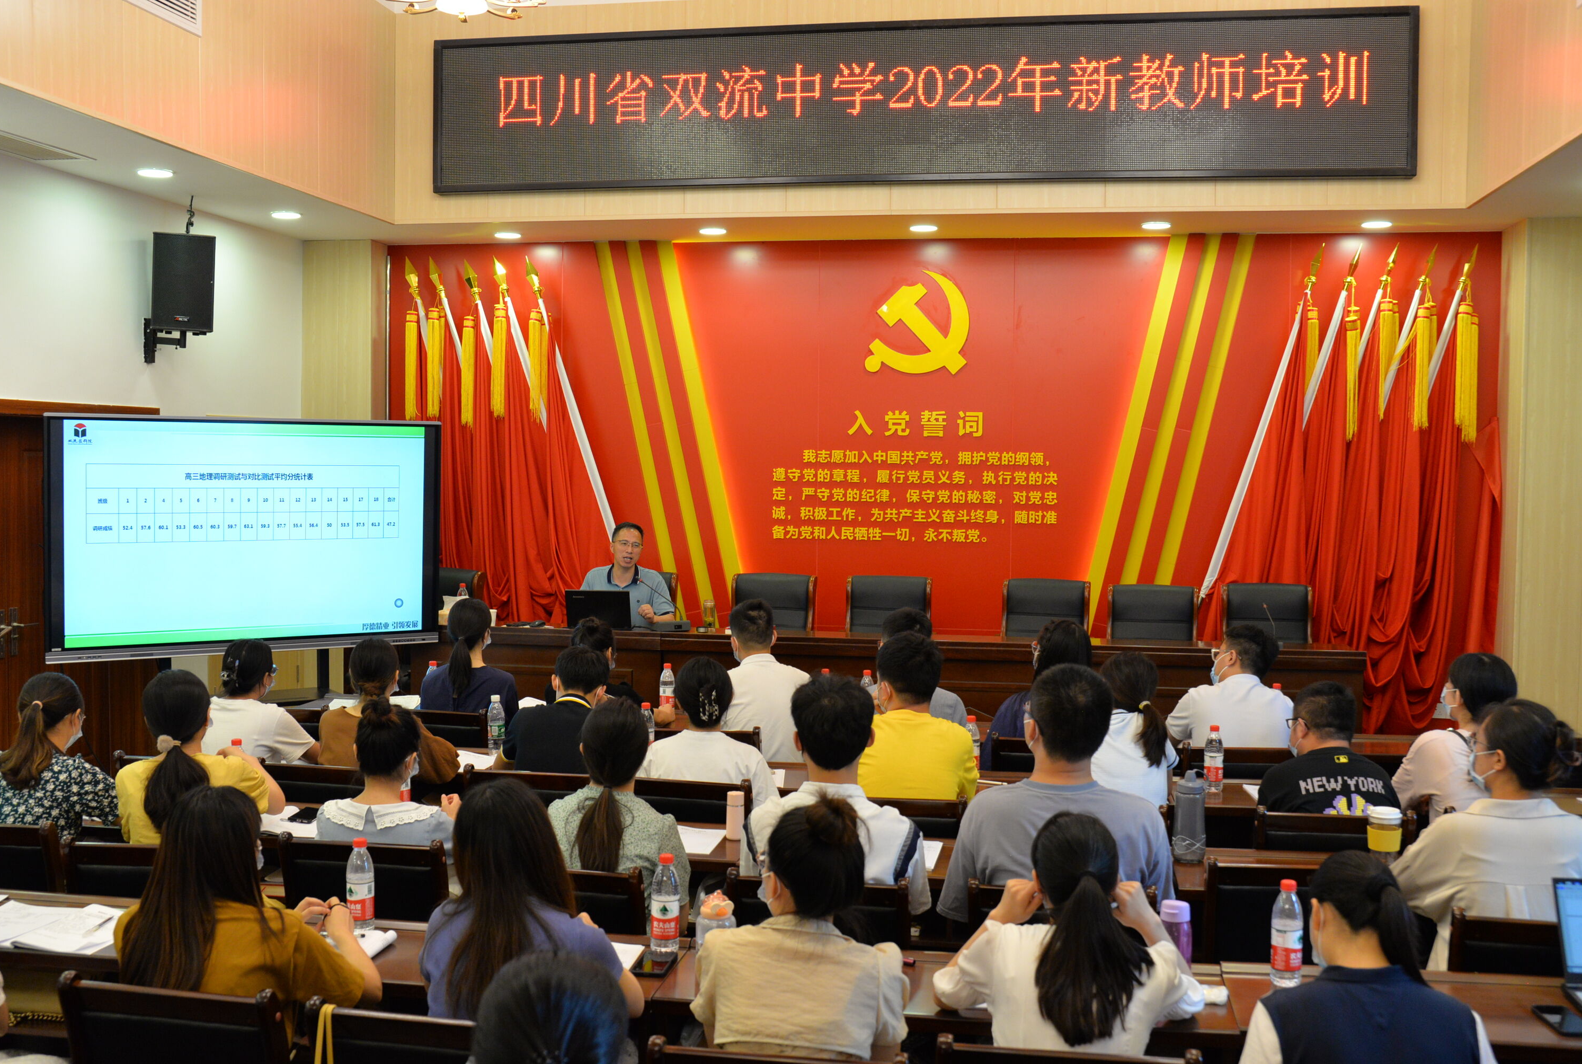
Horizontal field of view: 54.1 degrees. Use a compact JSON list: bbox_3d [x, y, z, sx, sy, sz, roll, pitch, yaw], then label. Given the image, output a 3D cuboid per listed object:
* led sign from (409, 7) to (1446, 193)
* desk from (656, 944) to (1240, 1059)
[{"bbox_3d":[0.623,-2.405,8.774,5.537,0.895,0.110,1,3,10],"label":"led sign"},{"bbox_3d":[0.331,1.337,3.375,1.200,0.770,0.410,1,3,10],"label":"desk"}]

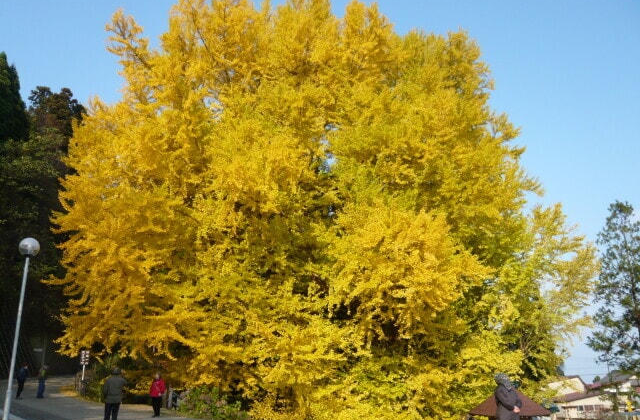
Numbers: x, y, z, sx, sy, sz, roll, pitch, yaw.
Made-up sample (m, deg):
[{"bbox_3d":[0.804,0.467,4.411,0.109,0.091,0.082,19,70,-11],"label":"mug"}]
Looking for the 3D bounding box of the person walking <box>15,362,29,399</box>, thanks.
[{"bbox_3d":[-14.131,8.099,24.574,0.450,1.650,0.500,6,-19,-21],"label":"person walking"}]

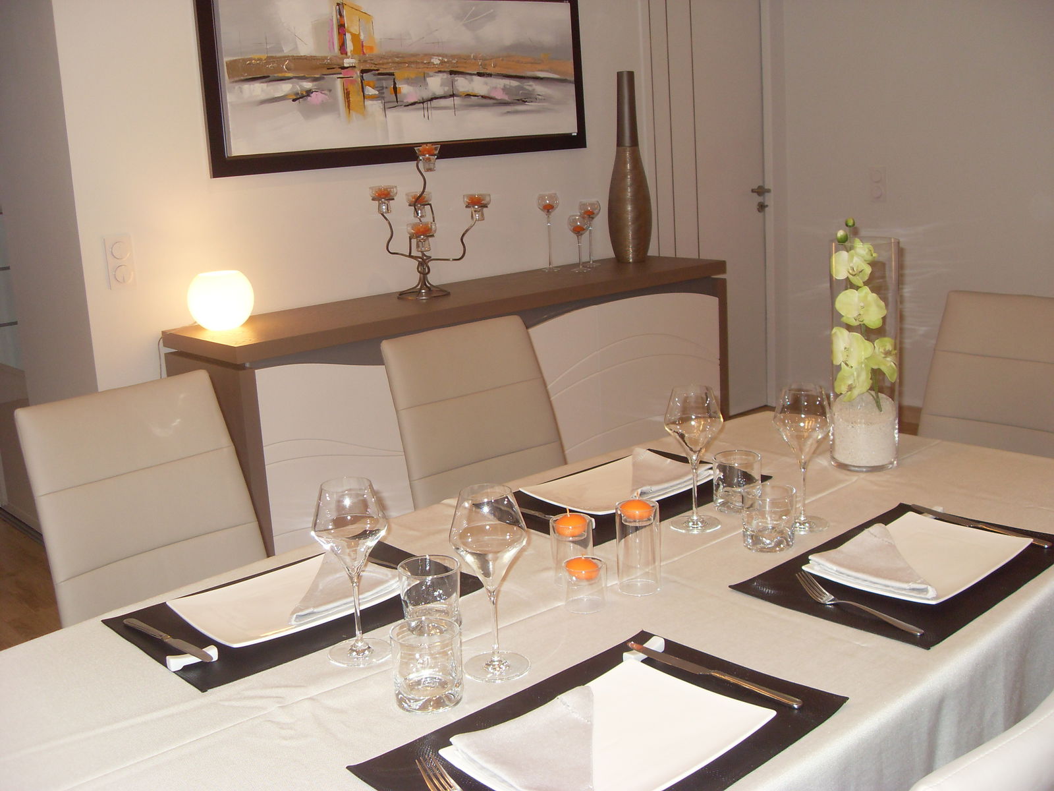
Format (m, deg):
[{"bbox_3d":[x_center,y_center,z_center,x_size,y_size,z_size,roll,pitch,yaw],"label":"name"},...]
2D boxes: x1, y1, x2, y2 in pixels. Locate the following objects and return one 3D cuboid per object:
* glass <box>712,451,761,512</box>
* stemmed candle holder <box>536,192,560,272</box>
[{"bbox_3d":[0.348,0.142,1.758,0.076,0.087,0.076,-4,13,1],"label":"glass"},{"bbox_3d":[0.087,-0.624,4.088,0.085,0.294,0.085,-3,13,1],"label":"stemmed candle holder"}]

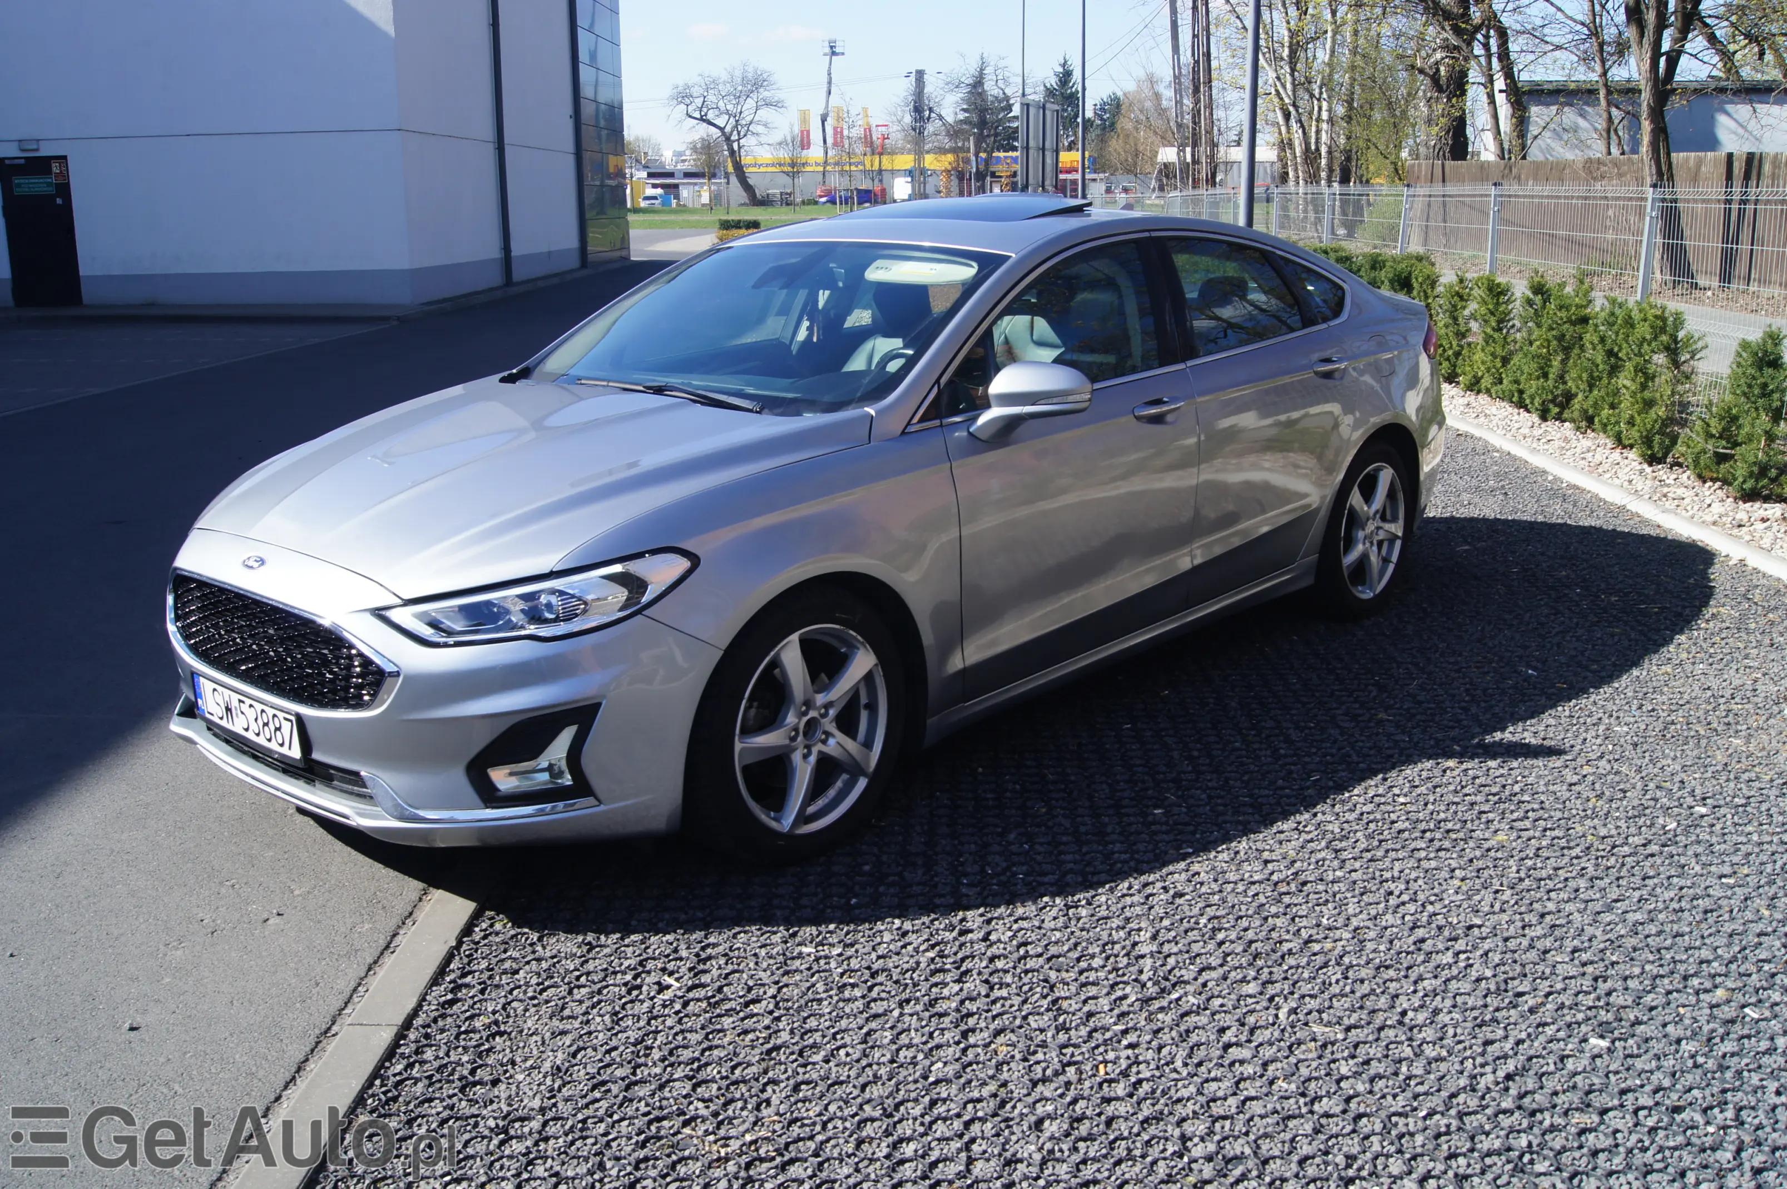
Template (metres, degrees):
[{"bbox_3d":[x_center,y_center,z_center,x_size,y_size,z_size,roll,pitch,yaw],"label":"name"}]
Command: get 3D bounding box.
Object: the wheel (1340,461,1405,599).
[{"bbox_3d":[1.702,-0.244,5.530,0.190,0.490,0.490,11,19,42],"label":"wheel"}]

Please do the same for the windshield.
[{"bbox_3d":[-0.401,-0.800,4.304,1.450,0.150,0.920,11,44,42],"label":"windshield"}]

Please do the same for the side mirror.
[{"bbox_3d":[0.337,-0.500,3.753,0.240,0.185,0.250,11,19,42],"label":"side mirror"}]

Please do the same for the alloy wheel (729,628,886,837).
[{"bbox_3d":[-0.247,0.304,3.523,0.190,0.490,0.490,11,19,42],"label":"alloy wheel"}]

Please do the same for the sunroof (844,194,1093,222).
[{"bbox_3d":[0.196,-1.255,4.856,0.840,0.070,0.460,11,24,42],"label":"sunroof"}]

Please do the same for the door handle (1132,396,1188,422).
[{"bbox_3d":[0.761,-0.532,4.261,0.060,0.052,0.245,11,19,42],"label":"door handle"}]

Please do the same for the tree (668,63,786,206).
[{"bbox_3d":[-13.434,-36.974,119.873,9.443,11.022,8.500,-3,14,-6],"label":"tree"}]

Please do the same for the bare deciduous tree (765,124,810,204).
[{"bbox_3d":[-7.202,-29.138,101.711,3.148,5.871,3.000,-2,14,-3],"label":"bare deciduous tree"}]

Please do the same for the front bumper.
[{"bbox_3d":[-1.255,0.151,3.580,1.850,0.600,0.660,11,19,42],"label":"front bumper"}]

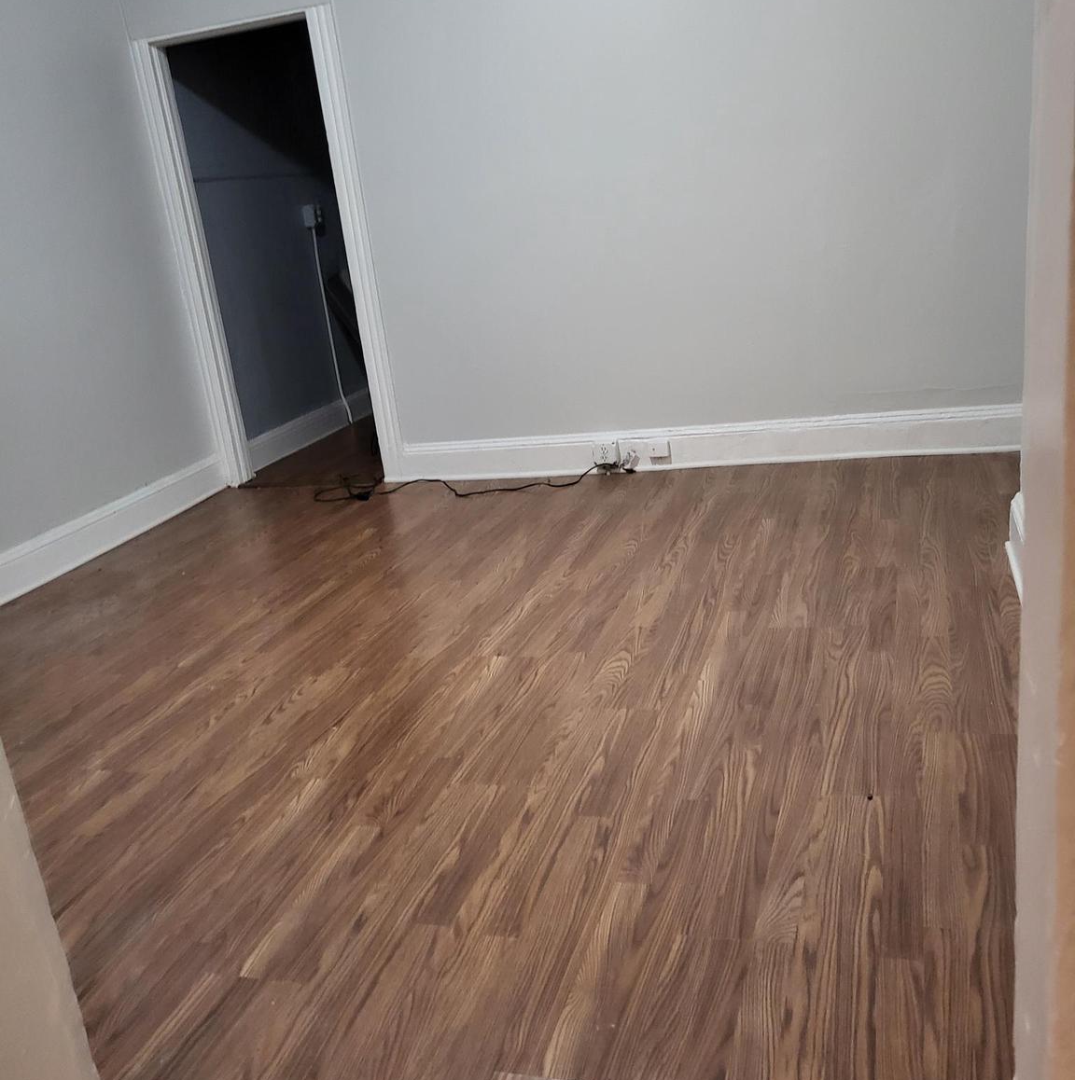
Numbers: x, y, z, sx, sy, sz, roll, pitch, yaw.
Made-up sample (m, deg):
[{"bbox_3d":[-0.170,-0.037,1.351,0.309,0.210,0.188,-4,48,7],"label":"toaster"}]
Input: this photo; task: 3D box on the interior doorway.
[{"bbox_3d":[-1.216,-1.261,5.011,0.790,2.056,0.160,-2,18,18],"label":"interior doorway"}]

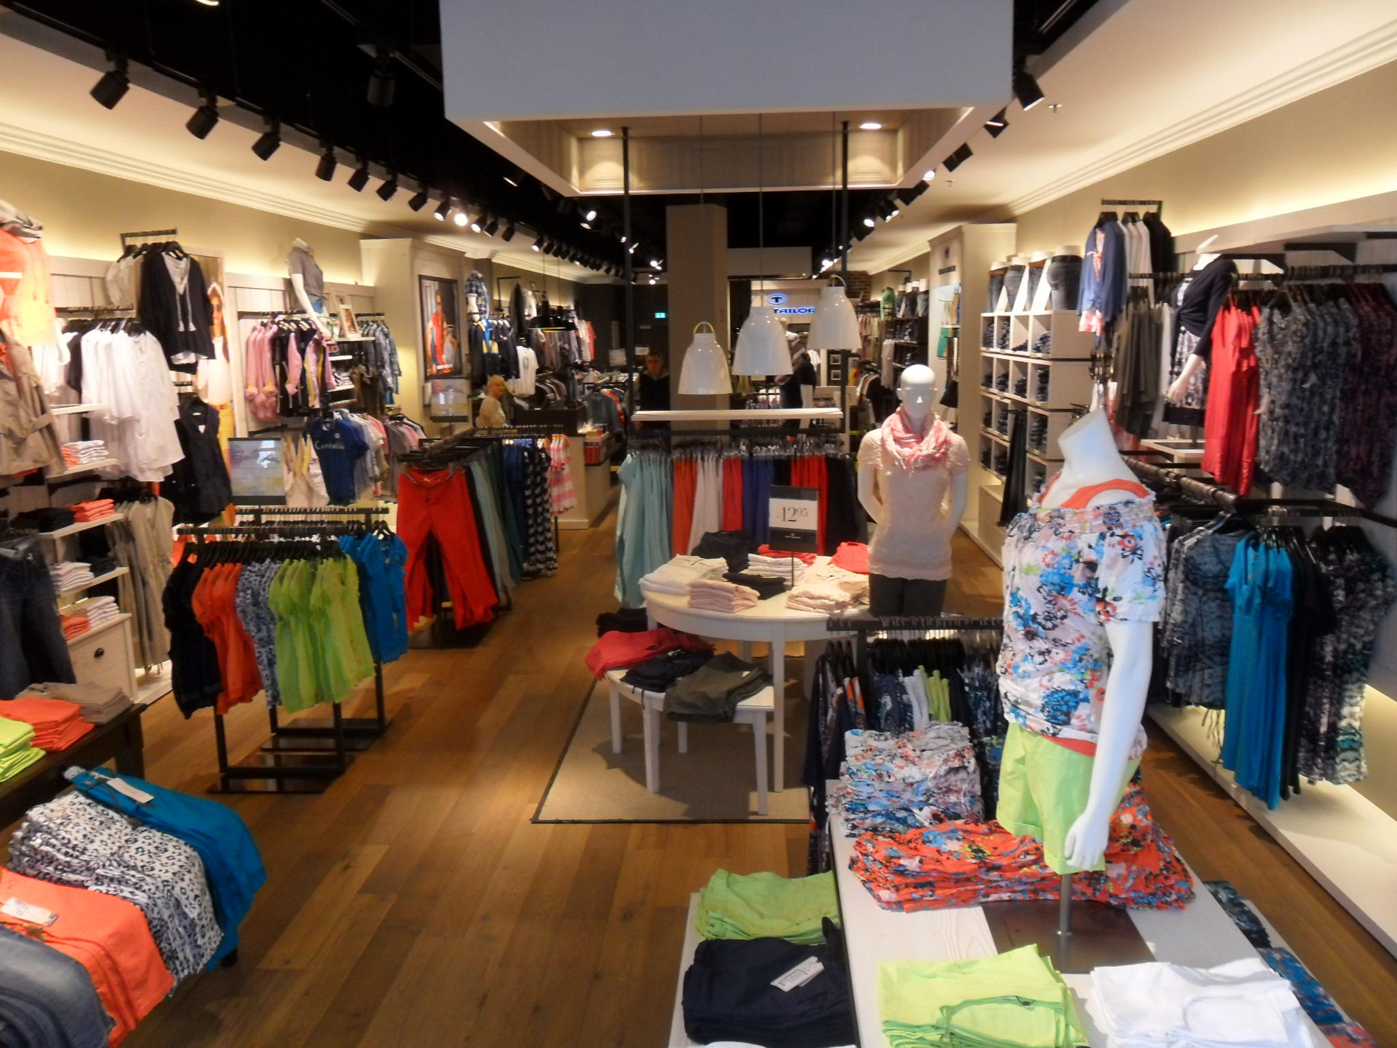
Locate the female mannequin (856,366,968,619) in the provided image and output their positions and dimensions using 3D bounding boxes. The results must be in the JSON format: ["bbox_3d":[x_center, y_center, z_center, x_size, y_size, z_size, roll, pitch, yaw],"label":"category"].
[{"bbox_3d":[0.899,0.260,4.606,0.470,1.850,0.320,-1,10,3],"label":"female mannequin"}]

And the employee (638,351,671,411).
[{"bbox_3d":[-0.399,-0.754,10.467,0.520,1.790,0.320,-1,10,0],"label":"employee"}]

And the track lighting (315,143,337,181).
[{"bbox_3d":[-2.400,-2.330,7.016,0.135,0.235,0.105,2,11,18],"label":"track lighting"}]

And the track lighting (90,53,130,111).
[{"bbox_3d":[-2.513,-1.887,4.651,0.165,0.230,0.105,4,12,26],"label":"track lighting"}]

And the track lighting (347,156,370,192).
[{"bbox_3d":[-2.372,-2.440,7.602,0.165,0.230,0.105,5,12,32],"label":"track lighting"}]

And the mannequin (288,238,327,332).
[{"bbox_3d":[-3.212,-1.930,8.997,0.340,0.830,0.370,0,10,6],"label":"mannequin"}]

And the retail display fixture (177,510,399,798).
[{"bbox_3d":[-1.925,0.545,5.246,0.790,1.180,0.900,-1,10,3],"label":"retail display fixture"}]

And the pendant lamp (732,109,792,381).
[{"bbox_3d":[0.266,-1.176,4.575,0.258,1.090,0.258,-1,10,3],"label":"pendant lamp"}]

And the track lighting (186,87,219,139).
[{"bbox_3d":[-2.476,-2.048,5.438,0.165,0.230,0.105,5,12,29],"label":"track lighting"}]

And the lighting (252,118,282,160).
[{"bbox_3d":[-2.441,-2.175,6.161,0.165,0.230,0.105,4,12,26],"label":"lighting"}]

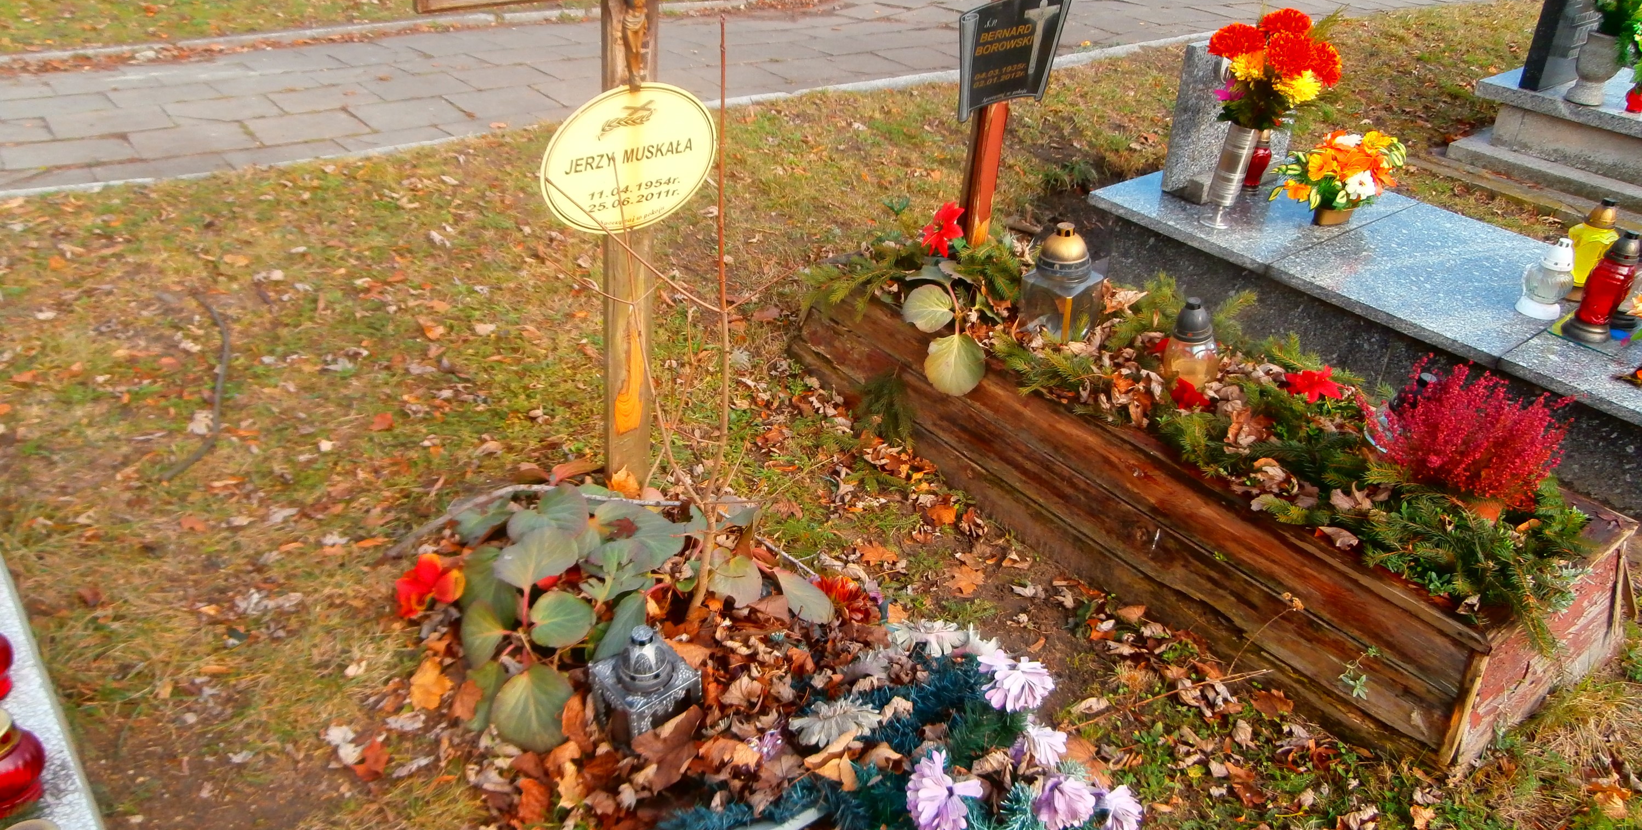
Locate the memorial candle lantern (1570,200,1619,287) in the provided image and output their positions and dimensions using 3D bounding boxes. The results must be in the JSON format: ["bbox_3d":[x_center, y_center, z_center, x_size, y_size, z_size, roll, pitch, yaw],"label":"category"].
[{"bbox_3d":[2.017,-0.426,2.956,0.120,0.250,0.120,-21,39,-34],"label":"memorial candle lantern"}]

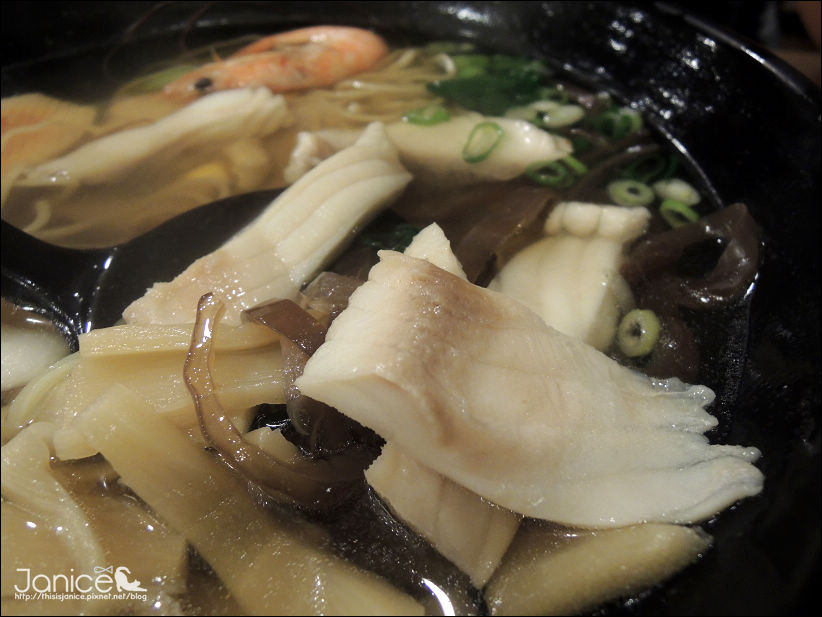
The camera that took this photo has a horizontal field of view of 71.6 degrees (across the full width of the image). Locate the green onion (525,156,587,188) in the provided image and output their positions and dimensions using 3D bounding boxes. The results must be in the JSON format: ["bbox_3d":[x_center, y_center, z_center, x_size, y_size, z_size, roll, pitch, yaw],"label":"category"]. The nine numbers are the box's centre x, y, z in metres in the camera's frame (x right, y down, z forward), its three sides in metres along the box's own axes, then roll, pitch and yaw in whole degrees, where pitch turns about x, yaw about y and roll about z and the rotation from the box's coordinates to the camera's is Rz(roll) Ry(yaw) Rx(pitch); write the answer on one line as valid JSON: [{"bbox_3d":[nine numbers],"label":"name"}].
[{"bbox_3d":[0.033,-0.032,0.132,0.014,0.005,0.012,0,45,0],"label":"green onion"}]

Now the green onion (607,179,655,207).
[{"bbox_3d":[0.049,-0.026,0.126,0.010,0.004,0.009,0,45,0],"label":"green onion"}]

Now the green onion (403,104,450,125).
[{"bbox_3d":[0.004,-0.050,0.148,0.012,0.004,0.010,0,45,0],"label":"green onion"}]

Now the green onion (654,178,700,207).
[{"bbox_3d":[0.059,-0.026,0.126,0.010,0.005,0.007,0,45,0],"label":"green onion"}]

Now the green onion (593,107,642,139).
[{"bbox_3d":[0.054,-0.049,0.149,0.012,0.004,0.011,0,45,0],"label":"green onion"}]

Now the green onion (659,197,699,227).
[{"bbox_3d":[0.057,-0.020,0.121,0.008,0.004,0.007,0,45,0],"label":"green onion"}]

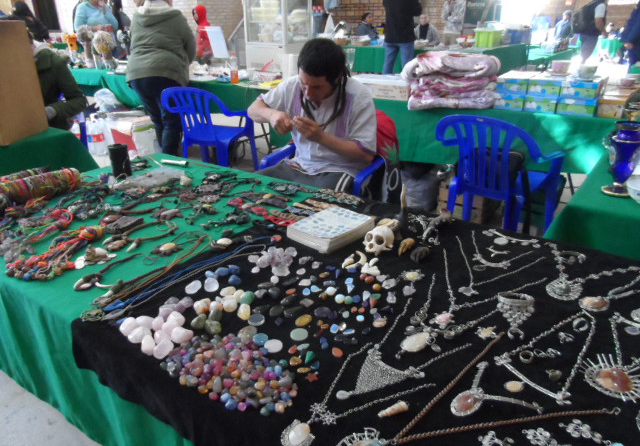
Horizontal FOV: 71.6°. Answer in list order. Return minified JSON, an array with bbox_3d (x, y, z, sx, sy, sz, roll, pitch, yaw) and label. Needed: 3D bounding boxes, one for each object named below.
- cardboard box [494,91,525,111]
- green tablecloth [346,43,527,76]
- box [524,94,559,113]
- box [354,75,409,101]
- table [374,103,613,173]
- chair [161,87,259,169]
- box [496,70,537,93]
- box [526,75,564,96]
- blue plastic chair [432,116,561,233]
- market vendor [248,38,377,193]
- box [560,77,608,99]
[{"bbox_3d":[1.303,-0.833,2.955,0.184,0.095,0.360,15,29,30],"label":"cardboard box"},{"bbox_3d":[2.097,-3.063,8.755,2.700,0.750,1.400,14,28,28],"label":"green tablecloth"},{"bbox_3d":[1.457,-0.791,2.864,0.184,0.095,0.360,15,29,30],"label":"box"},{"bbox_3d":[0.503,-1.035,3.353,0.480,0.130,0.380,13,28,26],"label":"box"},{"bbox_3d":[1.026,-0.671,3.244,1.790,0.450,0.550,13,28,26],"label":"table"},{"bbox_3d":[-0.896,-0.728,3.668,0.570,0.815,0.540,10,26,21],"label":"chair"},{"bbox_3d":[1.303,-0.919,2.915,0.184,0.095,0.360,15,29,30],"label":"box"},{"bbox_3d":[1.457,-0.877,2.824,0.184,0.095,0.360,15,29,30],"label":"box"},{"bbox_3d":[1.025,-0.240,2.603,0.540,0.815,0.570,-21,32,-38],"label":"blue plastic chair"},{"bbox_3d":[-0.045,-0.245,2.120,0.600,1.220,0.720,11,27,22],"label":"market vendor"},{"bbox_3d":[1.616,-0.834,2.730,0.196,0.095,0.360,15,29,30],"label":"box"}]

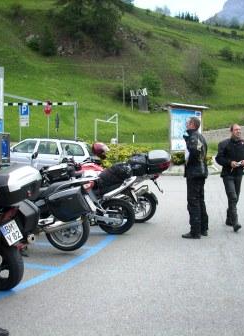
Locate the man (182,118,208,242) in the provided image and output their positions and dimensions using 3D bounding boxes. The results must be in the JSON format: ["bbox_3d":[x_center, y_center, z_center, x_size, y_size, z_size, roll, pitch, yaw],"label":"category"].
[{"bbox_3d":[1.100,0.137,7.200,0.400,1.800,0.500,1,3,13],"label":"man"}]

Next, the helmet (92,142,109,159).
[{"bbox_3d":[-0.400,-0.325,9.000,0.330,0.270,0.260,2,4,37],"label":"helmet"}]

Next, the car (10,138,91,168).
[{"bbox_3d":[-2.600,-0.243,16.700,4.400,1.470,1.700,1,4,24],"label":"car"}]

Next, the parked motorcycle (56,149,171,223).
[{"bbox_3d":[-0.265,0.305,8.650,2.200,1.300,0.860,2,4,27],"label":"parked motorcycle"}]

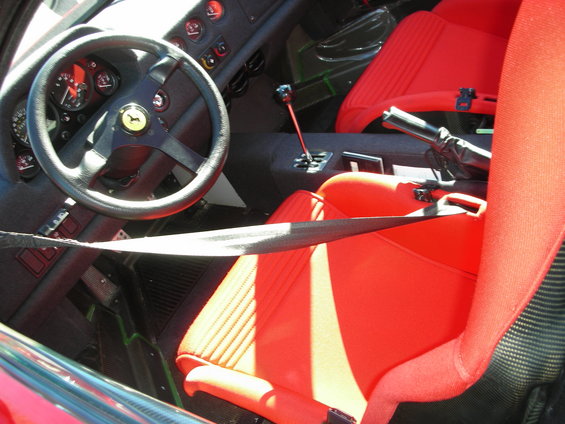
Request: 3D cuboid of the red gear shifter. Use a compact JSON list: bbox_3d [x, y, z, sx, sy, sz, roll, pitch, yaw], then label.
[{"bbox_3d":[0.035,-0.199,1.307,0.043,0.217,0.043,13,54,34],"label":"red gear shifter"}]

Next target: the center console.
[{"bbox_3d":[0.179,-0.078,1.380,0.860,0.180,0.165,6,50,40],"label":"center console"}]

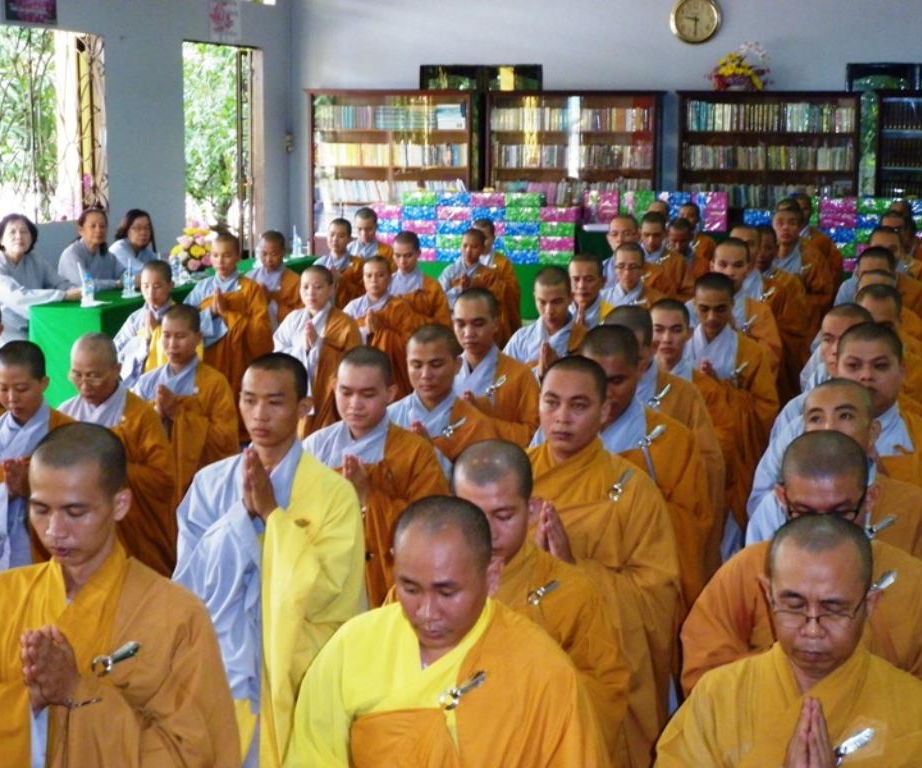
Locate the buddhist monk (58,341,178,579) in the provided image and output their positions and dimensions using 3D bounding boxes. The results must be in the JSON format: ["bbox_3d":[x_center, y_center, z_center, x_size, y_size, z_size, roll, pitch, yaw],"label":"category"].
[{"bbox_3d":[-1.147,0.359,5.975,0.470,1.058,0.530,3,9,16],"label":"buddhist monk"}]

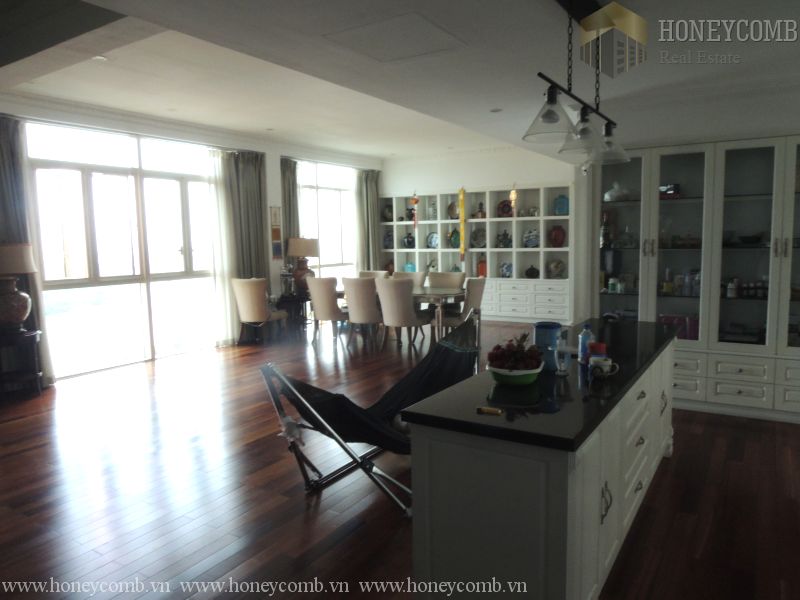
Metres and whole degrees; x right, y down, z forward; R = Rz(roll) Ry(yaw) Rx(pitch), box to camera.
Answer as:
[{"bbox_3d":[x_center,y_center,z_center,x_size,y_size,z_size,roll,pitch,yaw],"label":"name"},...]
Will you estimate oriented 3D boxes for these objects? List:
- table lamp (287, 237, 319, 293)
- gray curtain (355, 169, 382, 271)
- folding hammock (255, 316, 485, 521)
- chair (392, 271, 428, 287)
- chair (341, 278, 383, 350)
[{"bbox_3d":[-1.663,-0.586,9.603,0.520,0.950,0.520,-1,6,0],"label":"table lamp"},{"bbox_3d":[-0.613,-1.163,11.488,0.200,2.980,0.680,3,7,33],"label":"gray curtain"},{"bbox_3d":[0.004,0.675,3.702,0.750,0.970,2.320,3,7,33],"label":"folding hammock"},{"bbox_3d":[-0.016,0.075,9.186,0.590,1.000,0.660,3,7,33],"label":"chair"},{"bbox_3d":[-0.450,0.171,8.379,0.540,1.020,0.630,3,7,33],"label":"chair"}]

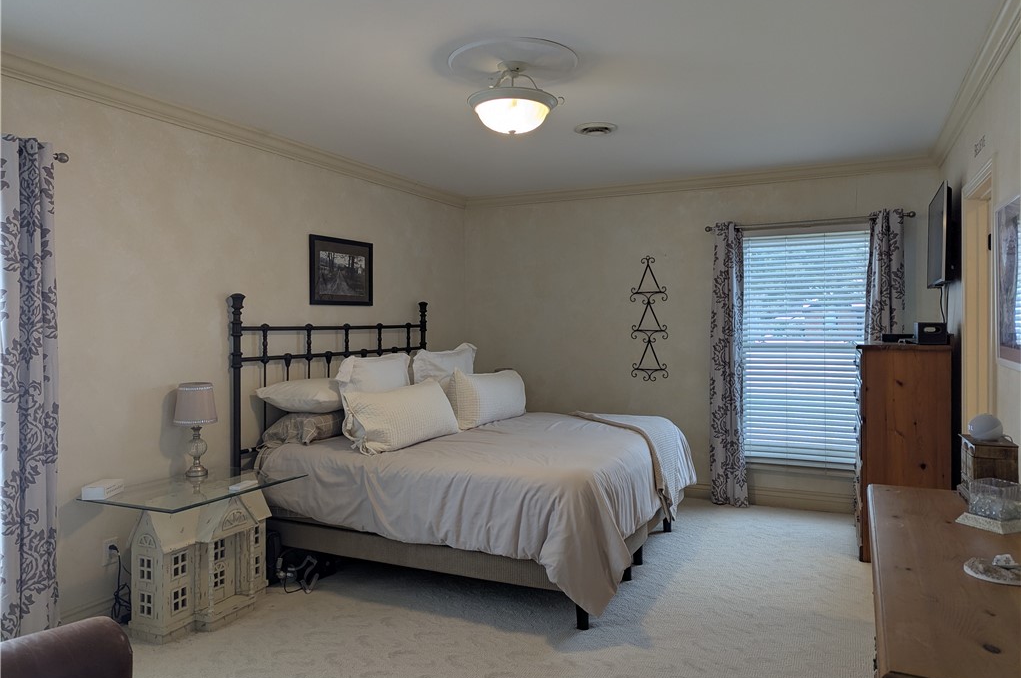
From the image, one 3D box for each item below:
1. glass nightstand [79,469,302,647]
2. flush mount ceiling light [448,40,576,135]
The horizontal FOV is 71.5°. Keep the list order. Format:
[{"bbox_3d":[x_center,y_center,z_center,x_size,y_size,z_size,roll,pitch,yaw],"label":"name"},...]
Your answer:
[{"bbox_3d":[-1.417,0.996,3.322,0.600,0.625,0.870,0,1,26],"label":"glass nightstand"},{"bbox_3d":[0.012,-0.986,2.886,0.526,0.305,0.526,0,1,0],"label":"flush mount ceiling light"}]

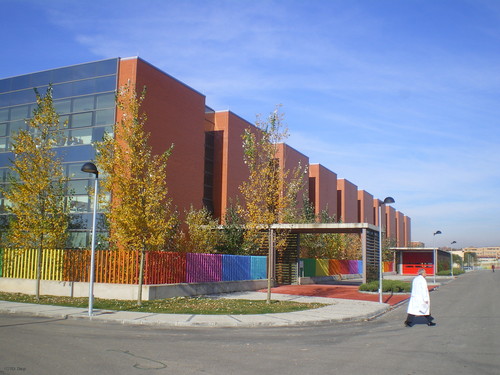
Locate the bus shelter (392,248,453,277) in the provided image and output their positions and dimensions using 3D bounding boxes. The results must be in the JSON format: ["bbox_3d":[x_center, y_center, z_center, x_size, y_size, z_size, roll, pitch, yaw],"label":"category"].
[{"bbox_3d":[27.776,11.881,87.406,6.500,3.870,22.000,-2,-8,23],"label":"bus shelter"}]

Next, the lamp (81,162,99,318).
[{"bbox_3d":[-4.737,1.503,16.170,0.450,4.570,0.680,-2,-8,23],"label":"lamp"}]

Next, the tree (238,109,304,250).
[{"bbox_3d":[0.883,0.627,23.440,2.750,8.410,2.750,1,-8,0],"label":"tree"}]

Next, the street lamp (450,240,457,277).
[{"bbox_3d":[26.764,9.449,71.914,0.680,4.570,0.450,-2,-8,23],"label":"street lamp"}]

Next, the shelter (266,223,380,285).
[{"bbox_3d":[5.398,4.693,37.236,6.300,4.140,5.200,-2,-8,23],"label":"shelter"}]

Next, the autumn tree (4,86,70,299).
[{"bbox_3d":[-8.600,0.112,23.002,2.750,9.000,2.750,-2,-8,23],"label":"autumn tree"}]

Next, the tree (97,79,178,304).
[{"bbox_3d":[-4.215,0.109,21.595,3.100,8.780,3.100,1,-8,0],"label":"tree"}]

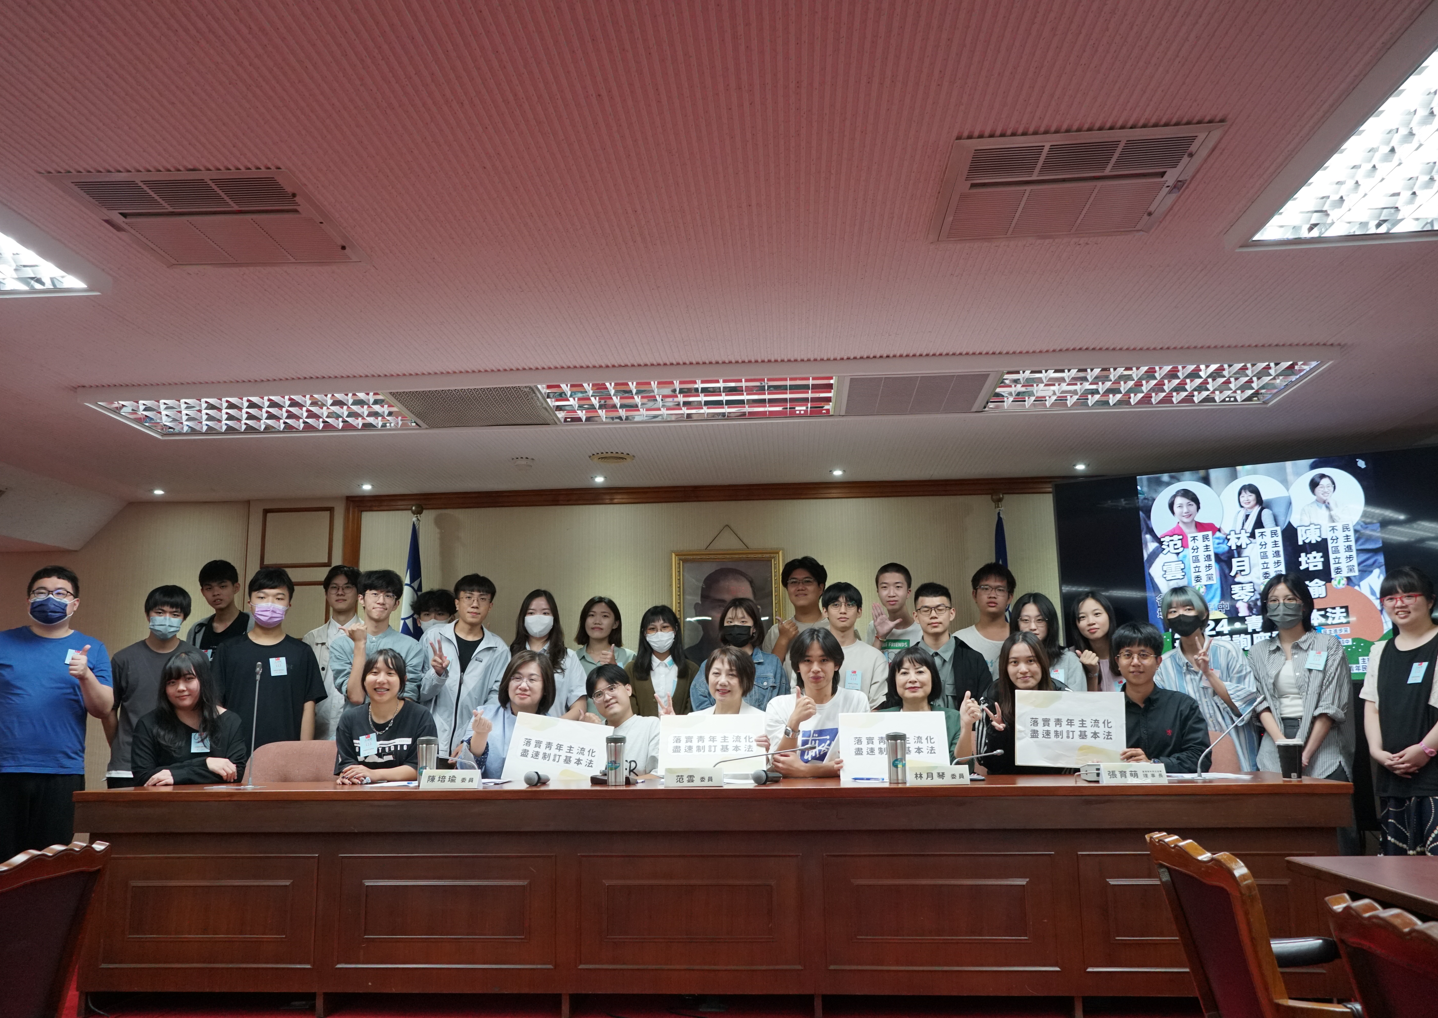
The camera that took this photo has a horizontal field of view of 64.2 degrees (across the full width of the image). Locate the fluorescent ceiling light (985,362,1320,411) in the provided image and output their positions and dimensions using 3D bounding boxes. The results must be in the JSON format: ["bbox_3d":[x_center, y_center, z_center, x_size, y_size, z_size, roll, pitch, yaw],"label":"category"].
[{"bbox_3d":[1.701,-0.515,4.624,1.200,0.080,0.600,-1,-11,4],"label":"fluorescent ceiling light"}]

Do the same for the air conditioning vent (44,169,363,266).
[{"bbox_3d":[-1.358,-0.782,3.119,0.600,0.050,0.600,-1,-11,3],"label":"air conditioning vent"}]

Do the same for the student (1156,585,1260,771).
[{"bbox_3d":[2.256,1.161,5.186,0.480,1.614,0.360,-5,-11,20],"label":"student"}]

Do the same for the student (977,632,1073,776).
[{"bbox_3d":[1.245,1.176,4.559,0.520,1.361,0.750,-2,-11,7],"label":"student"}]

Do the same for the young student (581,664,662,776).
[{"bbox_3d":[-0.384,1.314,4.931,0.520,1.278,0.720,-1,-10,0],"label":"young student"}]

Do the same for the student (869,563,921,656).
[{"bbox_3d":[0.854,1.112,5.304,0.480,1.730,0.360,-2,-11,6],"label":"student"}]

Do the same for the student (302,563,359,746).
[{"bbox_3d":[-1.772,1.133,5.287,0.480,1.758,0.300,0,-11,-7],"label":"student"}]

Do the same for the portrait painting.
[{"bbox_3d":[0.052,0.610,6.315,0.600,0.750,0.050,-1,-8,4],"label":"portrait painting"}]

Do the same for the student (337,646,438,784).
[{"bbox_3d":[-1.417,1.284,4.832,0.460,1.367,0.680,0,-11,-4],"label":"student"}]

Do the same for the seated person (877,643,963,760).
[{"bbox_3d":[0.823,1.222,4.673,0.520,1.325,0.780,-2,-11,4],"label":"seated person"}]

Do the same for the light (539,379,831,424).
[{"bbox_3d":[-0.114,-0.472,4.744,1.200,0.080,0.600,-1,-11,4],"label":"light"}]

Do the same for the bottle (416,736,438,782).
[{"bbox_3d":[-1.129,0.981,4.449,0.076,0.189,0.076,-1,-11,4],"label":"bottle"}]

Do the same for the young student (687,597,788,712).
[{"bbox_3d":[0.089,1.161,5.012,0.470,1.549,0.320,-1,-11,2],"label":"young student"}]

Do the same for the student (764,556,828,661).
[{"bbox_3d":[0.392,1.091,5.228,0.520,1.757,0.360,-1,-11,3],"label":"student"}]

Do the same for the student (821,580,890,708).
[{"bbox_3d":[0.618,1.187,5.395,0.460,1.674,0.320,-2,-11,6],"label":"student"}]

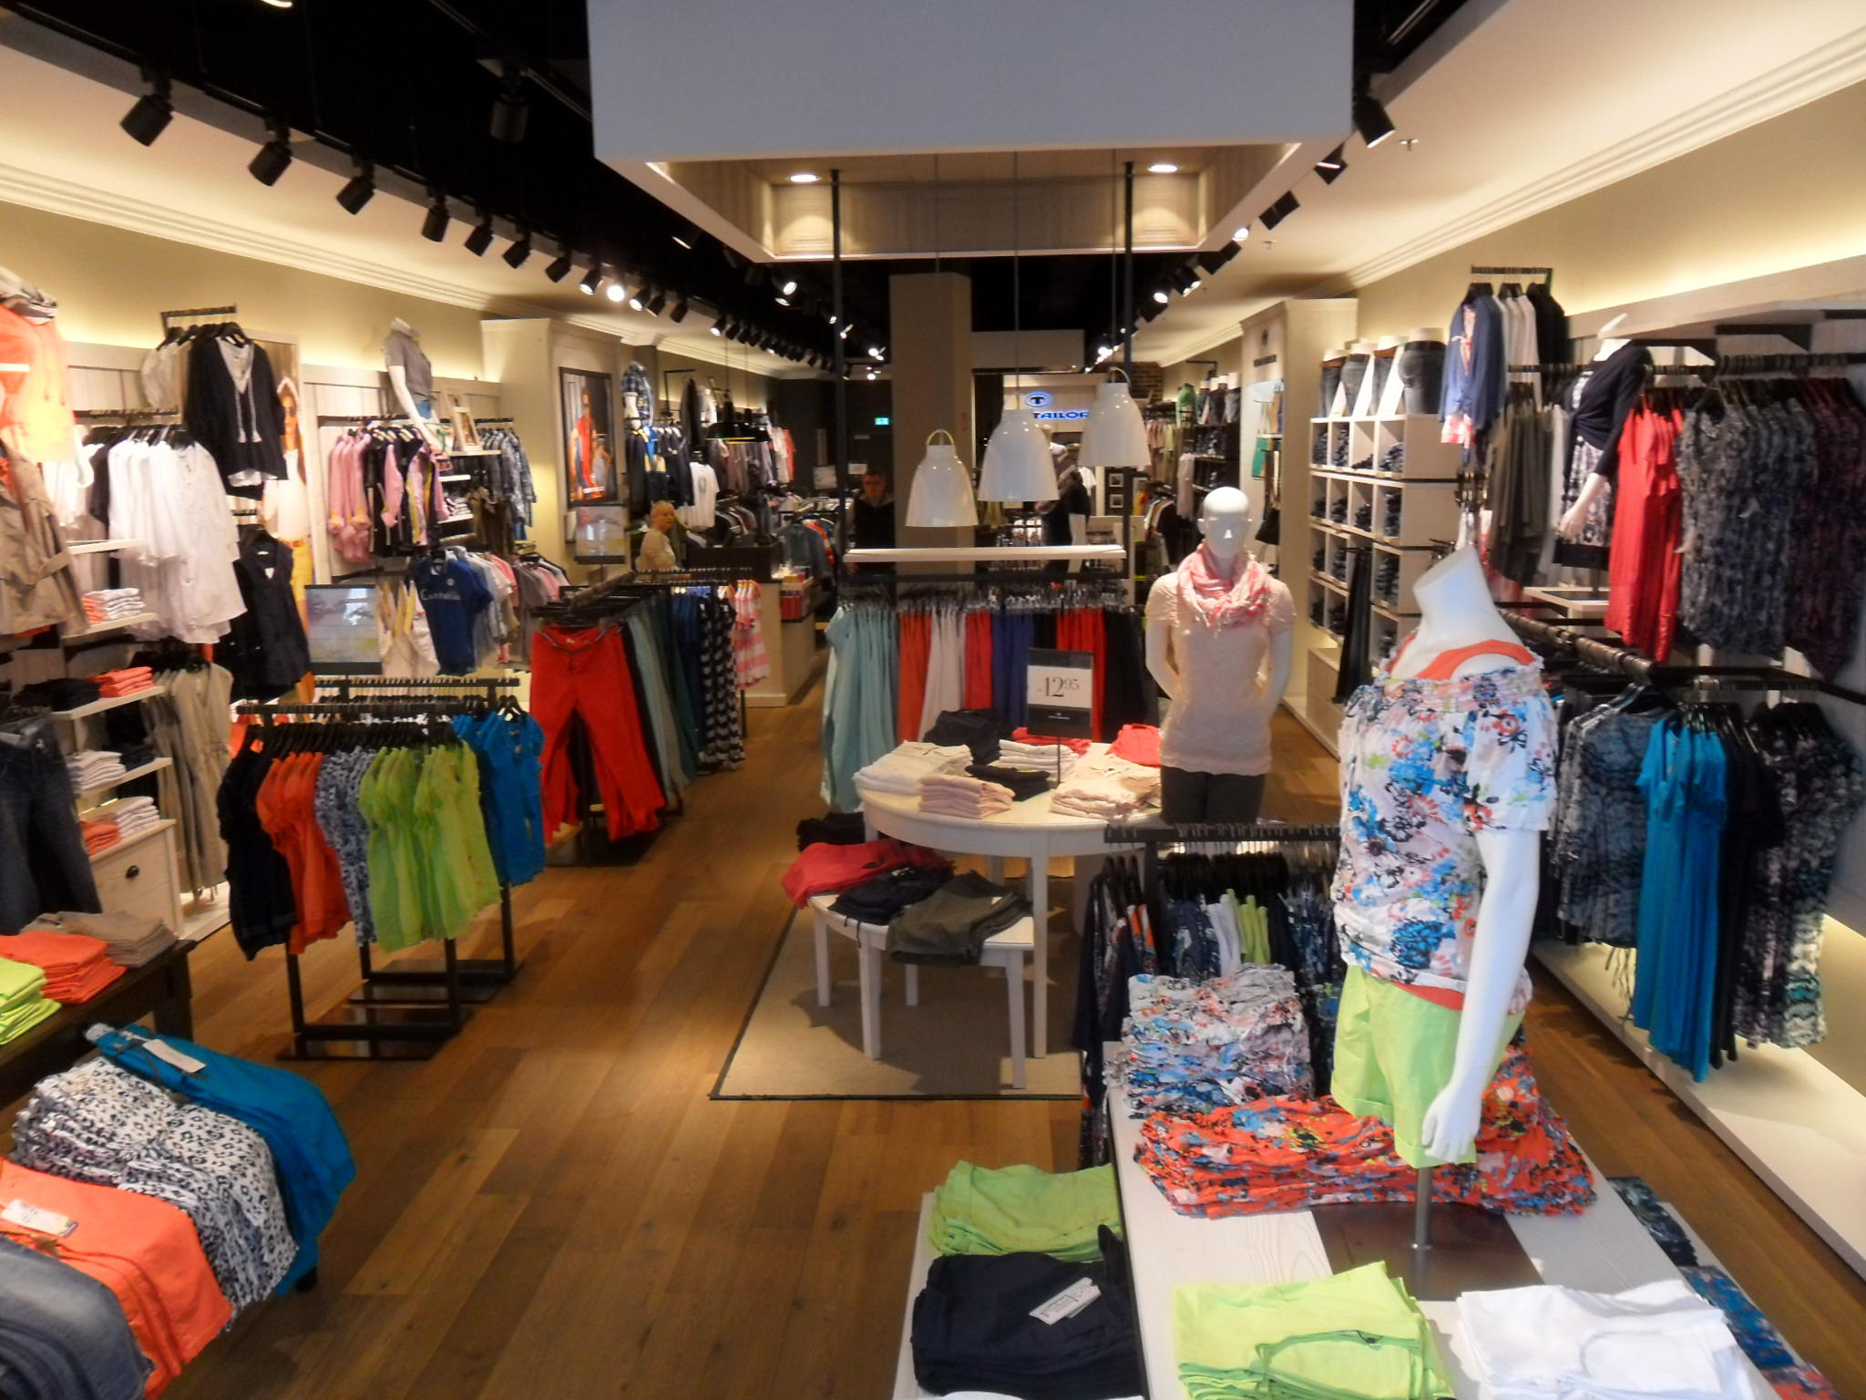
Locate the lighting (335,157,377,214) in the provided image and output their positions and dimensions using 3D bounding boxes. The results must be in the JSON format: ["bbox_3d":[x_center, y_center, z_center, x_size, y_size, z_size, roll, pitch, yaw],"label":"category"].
[{"bbox_3d":[-2.441,-2.175,6.161,0.165,0.230,0.105,4,12,26],"label":"lighting"}]

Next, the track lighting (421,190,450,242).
[{"bbox_3d":[-2.400,-2.330,7.016,0.135,0.235,0.105,2,11,18],"label":"track lighting"}]

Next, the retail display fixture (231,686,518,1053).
[{"bbox_3d":[-1.925,0.545,5.246,0.790,1.180,0.900,-1,10,3],"label":"retail display fixture"}]

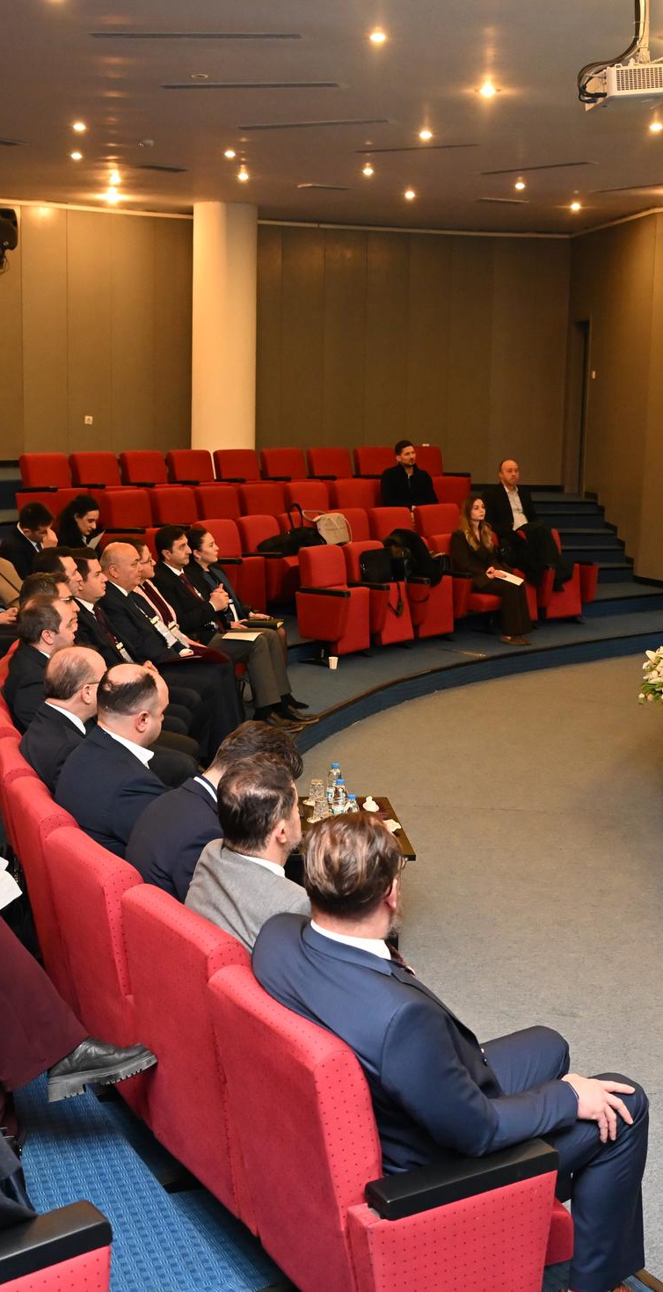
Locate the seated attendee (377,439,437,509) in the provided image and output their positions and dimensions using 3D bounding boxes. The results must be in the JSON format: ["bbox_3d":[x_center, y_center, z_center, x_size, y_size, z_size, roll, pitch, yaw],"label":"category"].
[{"bbox_3d":[0.843,-1.385,16.229,0.580,1.300,0.850,-4,10,-31],"label":"seated attendee"}]

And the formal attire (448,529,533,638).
[{"bbox_3d":[1.388,-0.529,13.836,0.673,0.881,0.475,9,12,43],"label":"formal attire"}]

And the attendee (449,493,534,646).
[{"bbox_3d":[1.358,-0.644,13.600,0.780,1.230,0.520,7,11,34],"label":"attendee"}]

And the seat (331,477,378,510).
[{"bbox_3d":[0.411,-1.138,15.524,0.604,0.871,0.554,-7,12,-43],"label":"seat"}]

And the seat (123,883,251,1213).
[{"bbox_3d":[-0.102,1.053,3.826,0.634,0.891,0.604,-4,10,-28],"label":"seat"}]

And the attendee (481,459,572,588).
[{"bbox_3d":[1.859,-1.149,15.960,0.560,1.300,0.850,-5,10,-32],"label":"attendee"}]

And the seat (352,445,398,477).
[{"bbox_3d":[0.619,-1.618,16.940,0.604,0.871,0.554,-6,11,-37],"label":"seat"}]

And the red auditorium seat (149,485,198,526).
[{"bbox_3d":[-1.256,-0.816,13.200,0.600,0.920,0.550,7,11,34],"label":"red auditorium seat"}]

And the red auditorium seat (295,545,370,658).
[{"bbox_3d":[0.087,-0.340,12.873,0.570,0.910,0.560,7,11,35],"label":"red auditorium seat"}]

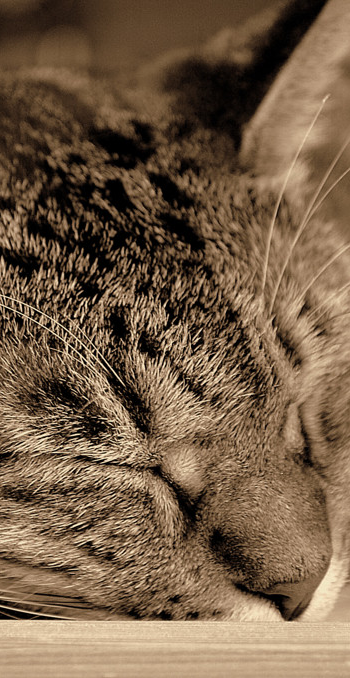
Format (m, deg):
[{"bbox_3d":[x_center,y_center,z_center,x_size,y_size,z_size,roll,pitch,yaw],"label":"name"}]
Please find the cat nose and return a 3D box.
[{"bbox_3d":[0.021,0.044,0.360,0.015,0.011,0.009,-16,19,-26],"label":"cat nose"}]

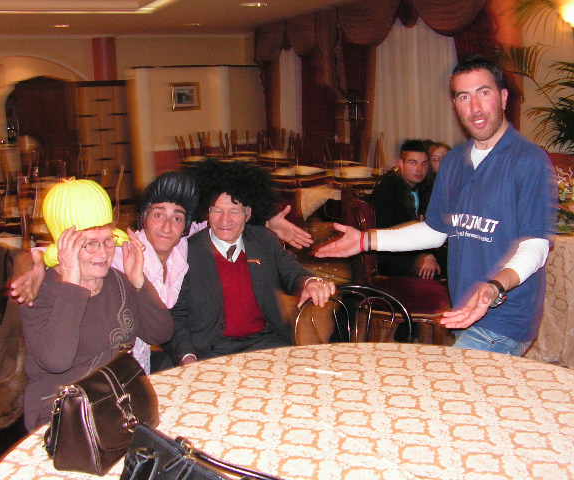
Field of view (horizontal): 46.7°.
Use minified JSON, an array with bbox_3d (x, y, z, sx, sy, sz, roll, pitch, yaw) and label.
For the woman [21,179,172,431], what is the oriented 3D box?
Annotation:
[{"bbox_3d":[-0.476,0.500,1.953,0.520,1.290,0.720,-7,13,-27],"label":"woman"}]

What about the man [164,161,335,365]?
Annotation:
[{"bbox_3d":[-0.106,0.410,2.323,0.600,1.310,0.720,-3,12,-12],"label":"man"}]

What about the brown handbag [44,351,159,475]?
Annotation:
[{"bbox_3d":[-0.419,0.378,1.514,0.140,0.190,0.245,4,12,19],"label":"brown handbag"}]

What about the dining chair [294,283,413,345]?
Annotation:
[{"bbox_3d":[0.238,0.643,2.219,0.430,0.890,0.500,0,12,0],"label":"dining chair"}]

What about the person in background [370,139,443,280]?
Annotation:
[{"bbox_3d":[0.701,0.078,3.900,0.560,1.300,0.720,-2,12,-5],"label":"person in background"}]

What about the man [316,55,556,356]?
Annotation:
[{"bbox_3d":[0.492,0.262,2.150,0.640,1.670,0.580,10,16,41],"label":"man"}]

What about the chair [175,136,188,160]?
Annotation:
[{"bbox_3d":[-1.258,-0.882,9.212,0.520,1.030,0.450,0,12,0],"label":"chair"}]

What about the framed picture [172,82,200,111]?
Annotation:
[{"bbox_3d":[-1.449,-2.048,9.500,0.420,0.400,0.040,-2,12,-8],"label":"framed picture"}]

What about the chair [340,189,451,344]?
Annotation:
[{"bbox_3d":[0.562,0.279,3.604,0.580,1.030,0.500,1,12,8],"label":"chair"}]

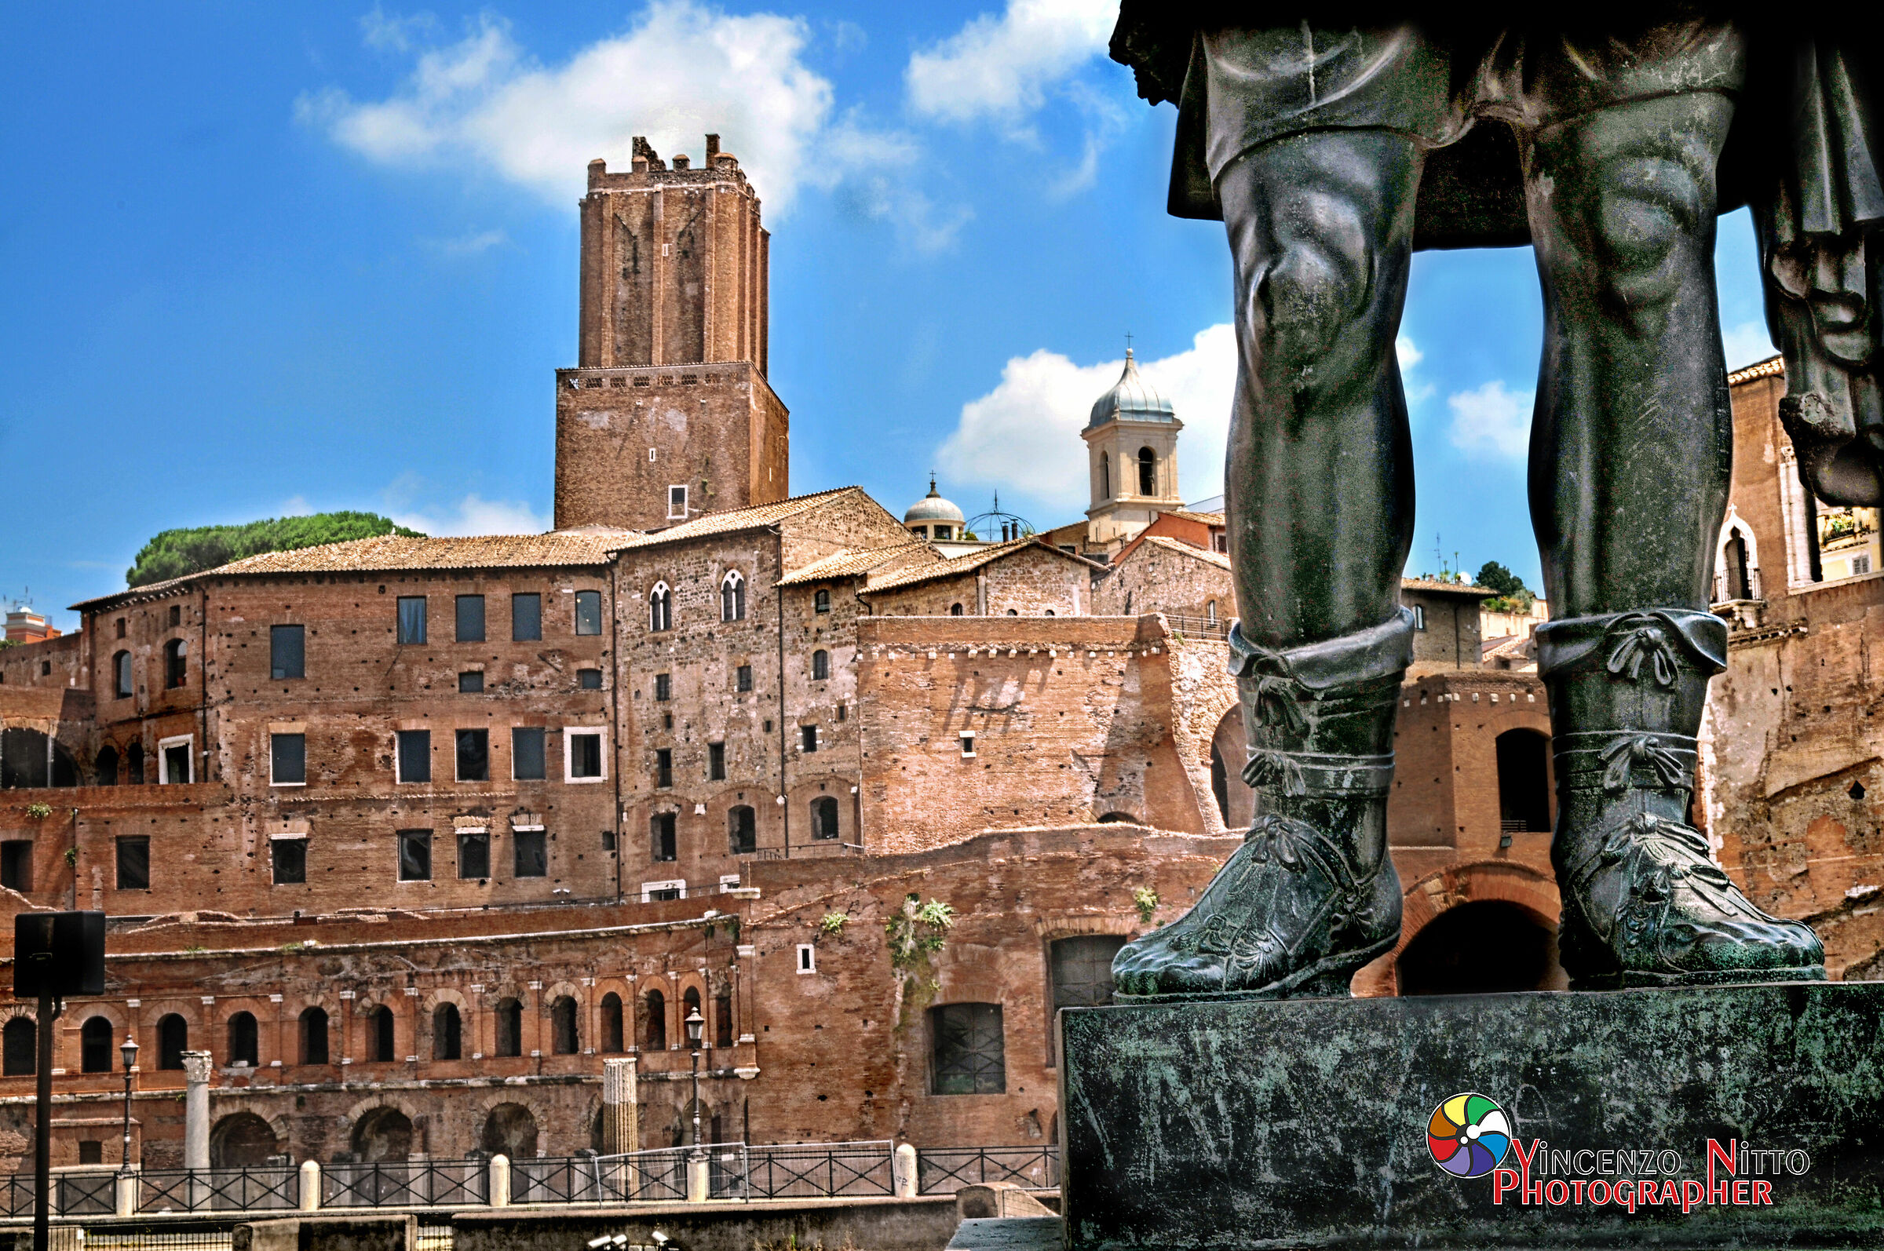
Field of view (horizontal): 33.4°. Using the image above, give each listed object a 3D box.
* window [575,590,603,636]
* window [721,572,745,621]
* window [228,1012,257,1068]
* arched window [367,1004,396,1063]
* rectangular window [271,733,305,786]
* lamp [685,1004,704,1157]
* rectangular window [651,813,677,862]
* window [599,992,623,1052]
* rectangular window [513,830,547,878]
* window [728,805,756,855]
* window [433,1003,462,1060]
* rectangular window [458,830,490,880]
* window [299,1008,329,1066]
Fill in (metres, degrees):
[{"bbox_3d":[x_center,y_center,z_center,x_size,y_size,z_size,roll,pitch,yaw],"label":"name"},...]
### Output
[{"bbox_3d":[-16.746,-0.604,148.763,1.319,2.182,0.350,-2,-8,-3],"label":"window"},{"bbox_3d":[-8.287,-1.142,126.290,1.136,1.944,0.300,-8,-10,37],"label":"window"},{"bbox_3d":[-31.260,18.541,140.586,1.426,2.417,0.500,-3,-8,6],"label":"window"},{"bbox_3d":[-21.051,15.412,118.126,1.079,2.065,0.300,-5,-8,18],"label":"arched window"},{"bbox_3d":[-26.680,5.486,128.098,1.264,2.026,0.300,-1,-8,-6],"label":"rectangular window"},{"bbox_3d":[-6.089,11.253,77.218,0.450,3.660,0.450,-2,-8,0],"label":"lamp"},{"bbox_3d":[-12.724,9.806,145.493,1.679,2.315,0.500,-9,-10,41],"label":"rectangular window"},{"bbox_3d":[-13.677,16.688,131.727,0.500,2.511,1.668,5,-10,-42],"label":"window"},{"bbox_3d":[-16.894,9.365,128.580,1.279,1.904,0.300,-1,-8,-6],"label":"rectangular window"},{"bbox_3d":[-7.876,8.157,124.945,1.358,1.848,0.300,-8,-10,37],"label":"window"},{"bbox_3d":[-18.848,15.570,120.199,1.250,2.180,0.400,-6,-9,23],"label":"window"},{"bbox_3d":[-21.956,10.739,146.992,1.507,2.341,0.350,-2,-8,-3],"label":"rectangular window"},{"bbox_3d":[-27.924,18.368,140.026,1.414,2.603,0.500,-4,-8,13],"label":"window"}]

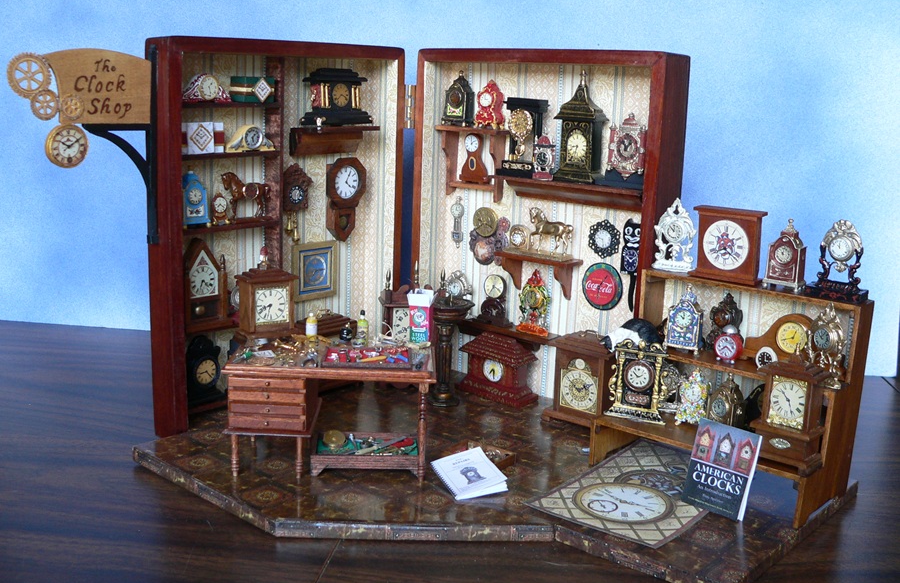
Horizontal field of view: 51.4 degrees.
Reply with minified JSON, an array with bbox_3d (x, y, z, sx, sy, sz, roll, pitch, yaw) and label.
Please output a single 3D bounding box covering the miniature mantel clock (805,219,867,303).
[{"bbox_3d":[0.201,-0.017,0.481,0.028,0.040,0.014,12,16,38],"label":"miniature mantel clock"}]

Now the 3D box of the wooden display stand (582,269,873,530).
[{"bbox_3d":[0.145,0.050,0.494,0.118,0.105,0.066,13,17,39],"label":"wooden display stand"}]

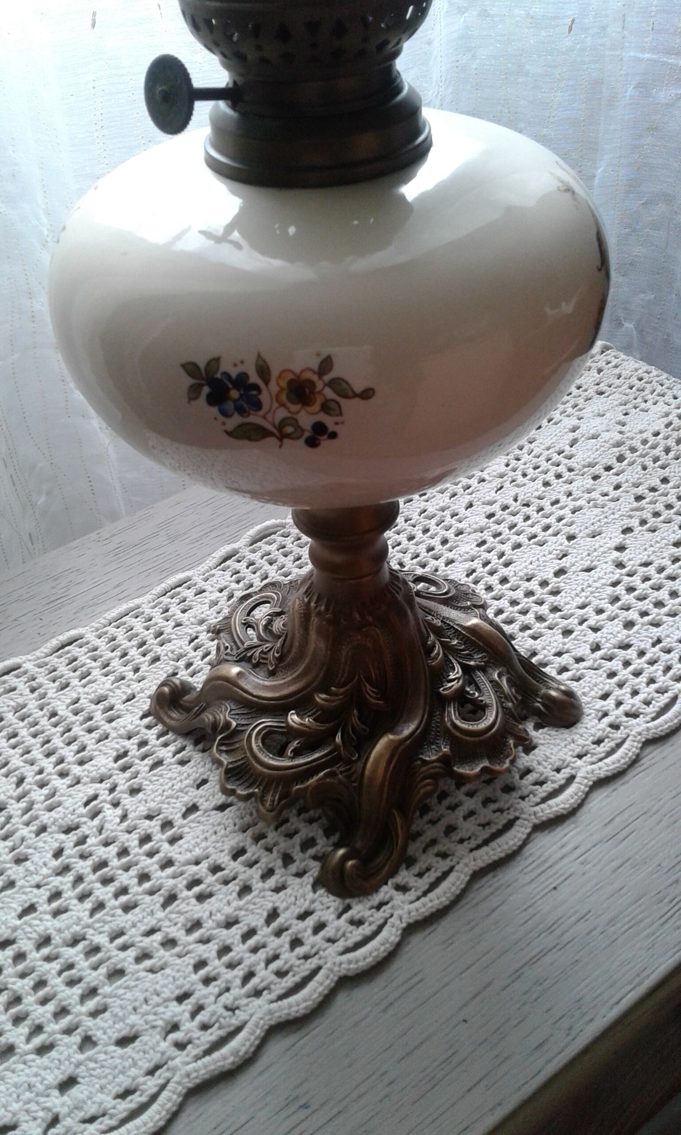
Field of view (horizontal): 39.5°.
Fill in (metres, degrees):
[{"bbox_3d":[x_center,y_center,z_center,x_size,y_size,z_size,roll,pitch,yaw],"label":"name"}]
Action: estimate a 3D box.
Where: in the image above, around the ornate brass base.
[{"bbox_3d":[0.005,0.018,0.358,0.133,0.120,0.133,-30,44,-29],"label":"ornate brass base"}]

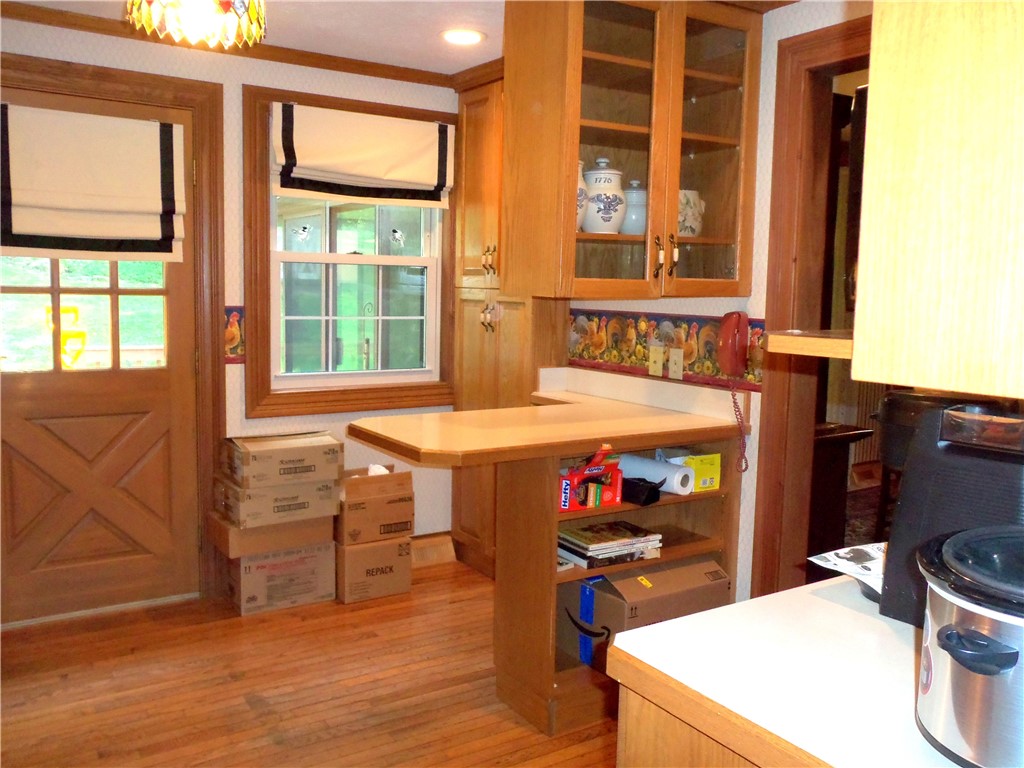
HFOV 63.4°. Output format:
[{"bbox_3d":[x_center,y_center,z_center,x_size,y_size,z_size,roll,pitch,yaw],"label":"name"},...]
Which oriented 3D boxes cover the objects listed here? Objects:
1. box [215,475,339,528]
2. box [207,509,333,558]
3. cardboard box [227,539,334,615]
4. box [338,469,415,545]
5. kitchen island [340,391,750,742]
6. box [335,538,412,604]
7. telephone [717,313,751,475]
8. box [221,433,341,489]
[{"bbox_3d":[-0.997,0.472,3.512,0.414,0.147,0.343,-3,8,-35],"label":"box"},{"bbox_3d":[-1.028,0.609,3.529,0.444,0.129,0.281,-4,8,-37],"label":"box"},{"bbox_3d":[-1.001,0.797,3.588,0.397,0.257,0.285,-3,7,-31],"label":"cardboard box"},{"bbox_3d":[-0.624,0.527,3.664,0.310,0.285,0.215,-2,7,-30],"label":"box"},{"bbox_3d":[0.107,0.576,2.818,1.235,0.905,0.685,-3,7,-32],"label":"kitchen island"},{"bbox_3d":[-0.638,0.794,3.695,0.304,0.254,0.240,-3,7,-31],"label":"box"},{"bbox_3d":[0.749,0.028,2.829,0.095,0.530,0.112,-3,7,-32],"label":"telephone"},{"bbox_3d":[-0.986,0.320,3.540,0.412,0.152,0.342,-3,7,-34],"label":"box"}]

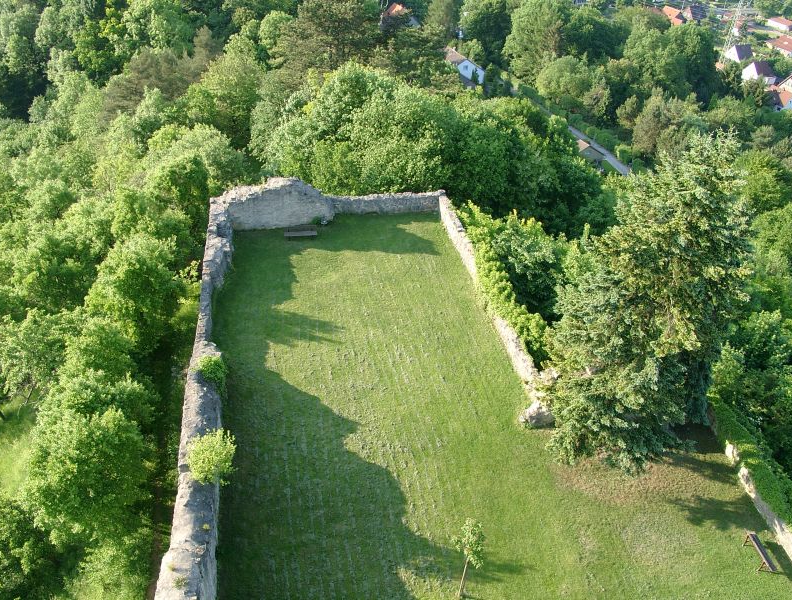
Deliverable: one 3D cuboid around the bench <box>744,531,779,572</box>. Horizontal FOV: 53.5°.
[{"bbox_3d":[14.113,9.958,30.263,0.520,0.750,1.650,-2,36,-9],"label":"bench"}]

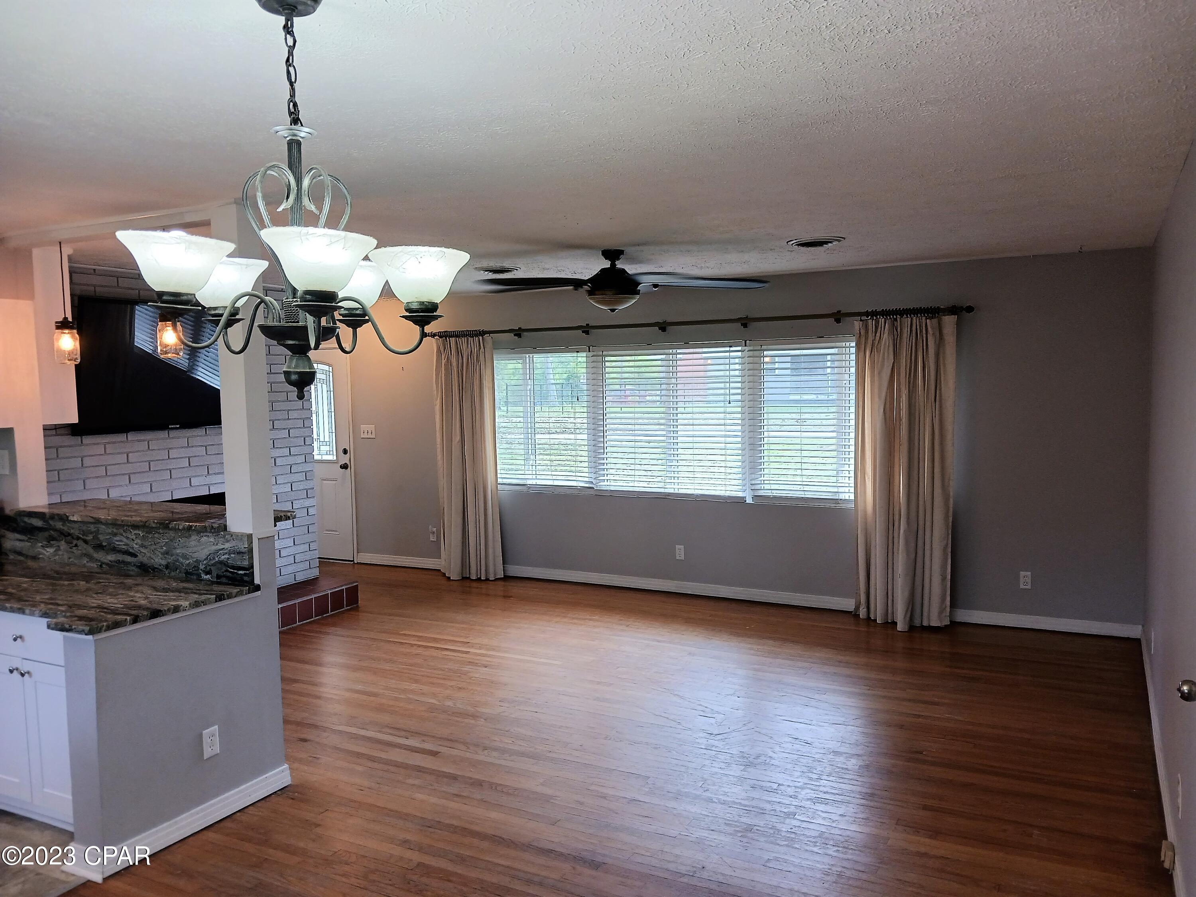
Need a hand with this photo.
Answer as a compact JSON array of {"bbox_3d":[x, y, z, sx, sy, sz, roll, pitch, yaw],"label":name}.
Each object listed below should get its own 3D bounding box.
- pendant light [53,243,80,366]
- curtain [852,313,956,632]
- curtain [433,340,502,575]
[{"bbox_3d":[-2.463,-0.668,4.301,0.099,0.560,0.099,1,4,28],"label":"pendant light"},{"bbox_3d":[2.055,0.156,6.296,0.644,2.063,0.199,1,4,28],"label":"curtain"},{"bbox_3d":[-1.123,0.082,8.022,0.606,2.092,0.189,1,4,28],"label":"curtain"}]

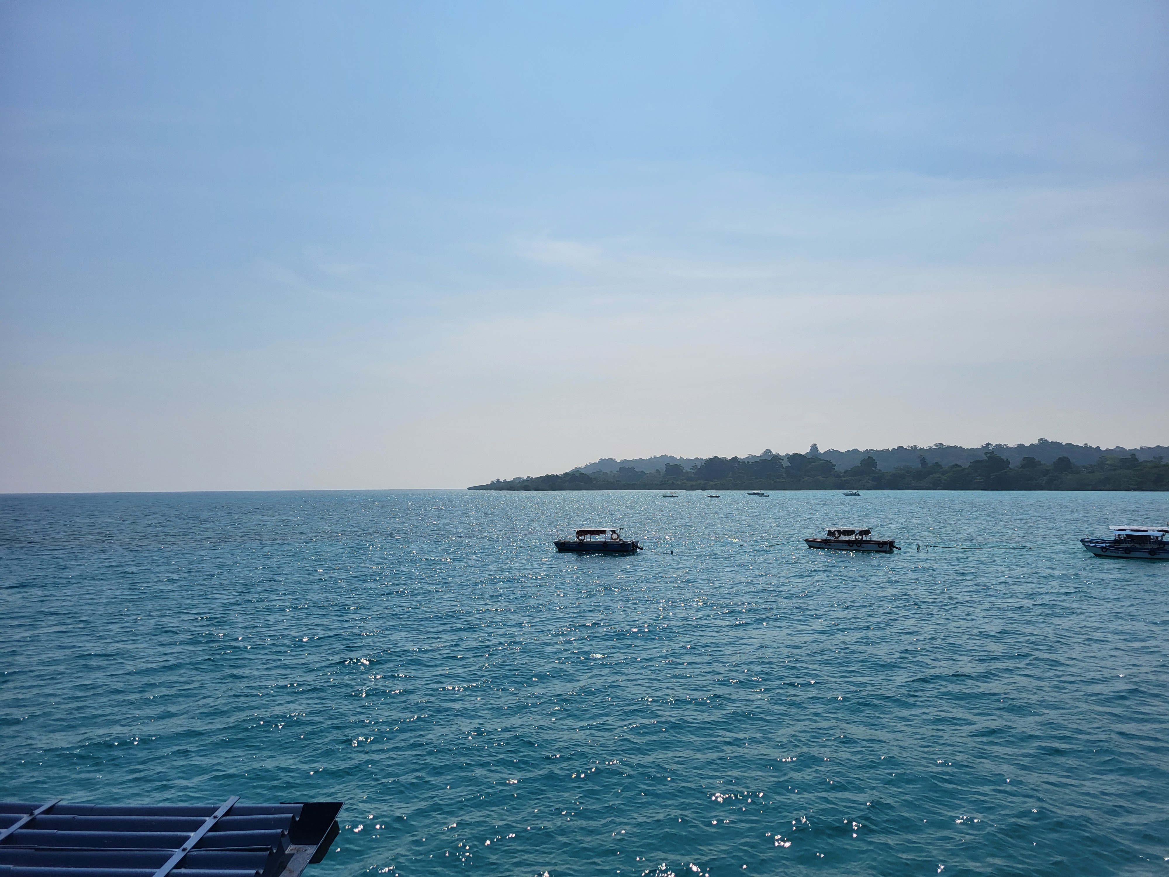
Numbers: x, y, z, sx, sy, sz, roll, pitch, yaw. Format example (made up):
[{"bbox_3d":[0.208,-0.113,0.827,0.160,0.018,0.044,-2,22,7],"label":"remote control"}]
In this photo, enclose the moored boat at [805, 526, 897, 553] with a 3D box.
[{"bbox_3d":[27.215,10.320,89.300,9.000,2.400,2.400,-2,-4,27],"label":"moored boat"}]

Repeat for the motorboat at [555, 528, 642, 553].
[{"bbox_3d":[1.498,10.143,87.300,8.600,2.400,2.400,-1,-3,11],"label":"motorboat"}]

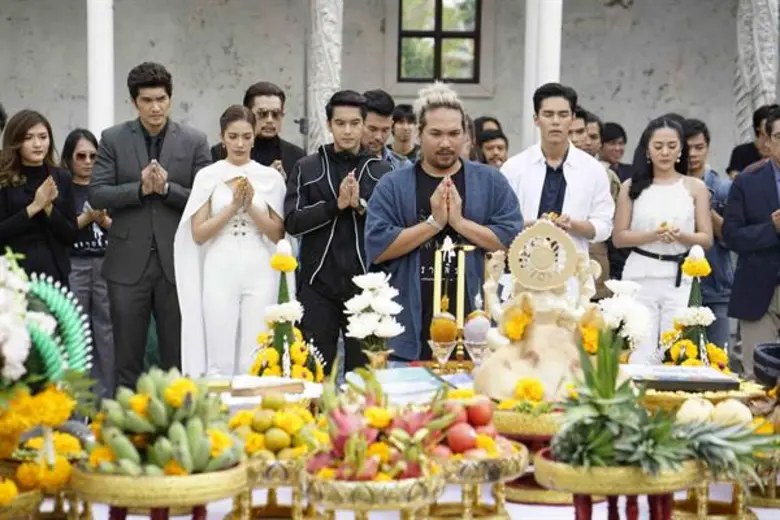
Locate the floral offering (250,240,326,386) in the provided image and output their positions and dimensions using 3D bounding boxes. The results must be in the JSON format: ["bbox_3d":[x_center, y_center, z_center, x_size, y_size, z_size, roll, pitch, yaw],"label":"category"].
[{"bbox_3d":[-0.287,0.144,5.150,0.220,0.390,0.210,0,5,0],"label":"floral offering"}]

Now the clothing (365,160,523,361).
[{"bbox_3d":[0.196,0.057,6.750,0.580,0.830,0.400,0,5,0],"label":"clothing"}]

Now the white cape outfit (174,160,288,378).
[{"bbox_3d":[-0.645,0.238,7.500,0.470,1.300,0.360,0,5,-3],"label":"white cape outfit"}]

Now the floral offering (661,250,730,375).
[{"bbox_3d":[0.860,0.143,5.200,0.205,0.370,0.200,0,5,0],"label":"floral offering"}]

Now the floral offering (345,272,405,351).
[{"bbox_3d":[-0.044,0.145,5.200,0.175,0.220,0.170,0,5,0],"label":"floral offering"}]

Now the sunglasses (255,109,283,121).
[{"bbox_3d":[-0.566,-0.683,8.650,0.145,0.050,0.140,-2,5,-20],"label":"sunglasses"}]

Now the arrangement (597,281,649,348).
[{"bbox_3d":[0.653,0.152,5.150,0.150,0.195,0.150,0,5,0],"label":"arrangement"}]

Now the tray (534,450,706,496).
[{"bbox_3d":[0.513,0.463,4.100,0.385,0.060,0.385,0,5,0],"label":"tray"}]

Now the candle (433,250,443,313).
[{"bbox_3d":[0.134,0.069,5.200,0.022,0.205,0.022,0,5,0],"label":"candle"}]

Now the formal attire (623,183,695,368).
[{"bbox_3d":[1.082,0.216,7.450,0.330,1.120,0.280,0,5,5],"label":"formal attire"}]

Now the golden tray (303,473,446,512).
[{"bbox_3d":[-0.034,0.494,4.020,0.315,0.060,0.315,0,5,0],"label":"golden tray"}]

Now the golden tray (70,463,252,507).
[{"bbox_3d":[-0.500,0.470,3.980,0.390,0.065,0.390,0,5,0],"label":"golden tray"}]

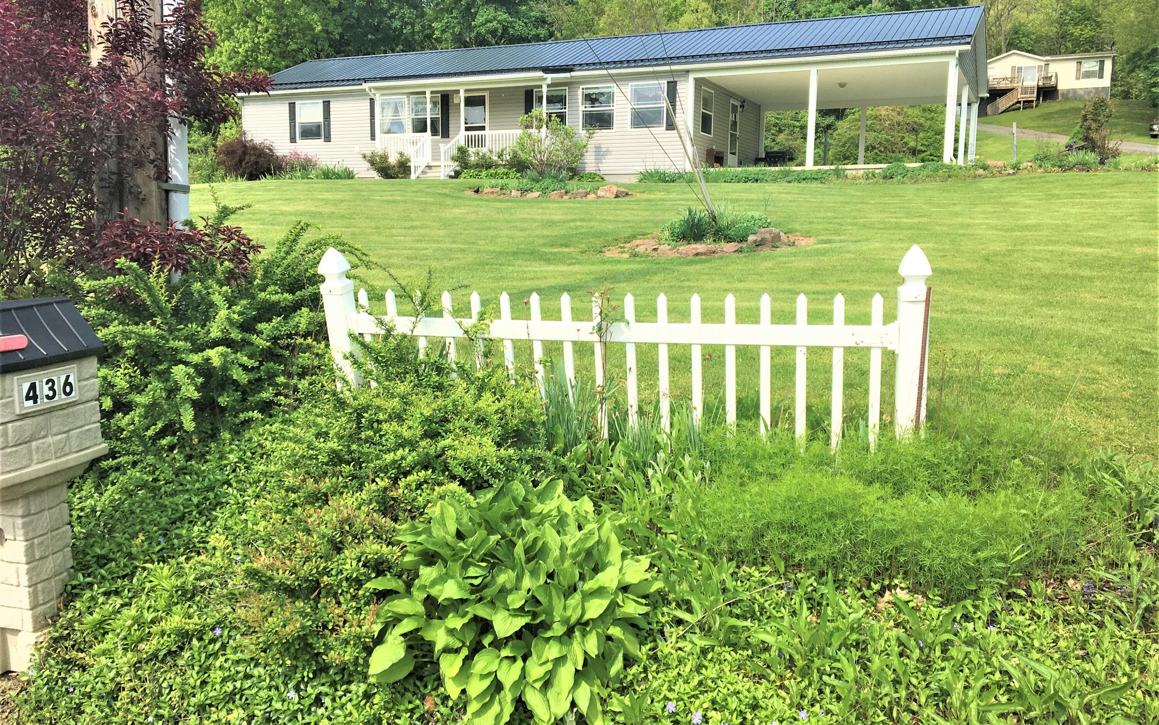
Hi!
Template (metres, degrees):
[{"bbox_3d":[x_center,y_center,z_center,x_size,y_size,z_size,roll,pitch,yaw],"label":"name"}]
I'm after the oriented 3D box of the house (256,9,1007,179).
[{"bbox_3d":[0.292,-8.445,33.072,24.716,5.199,8.973,4,8,26],"label":"house"}]

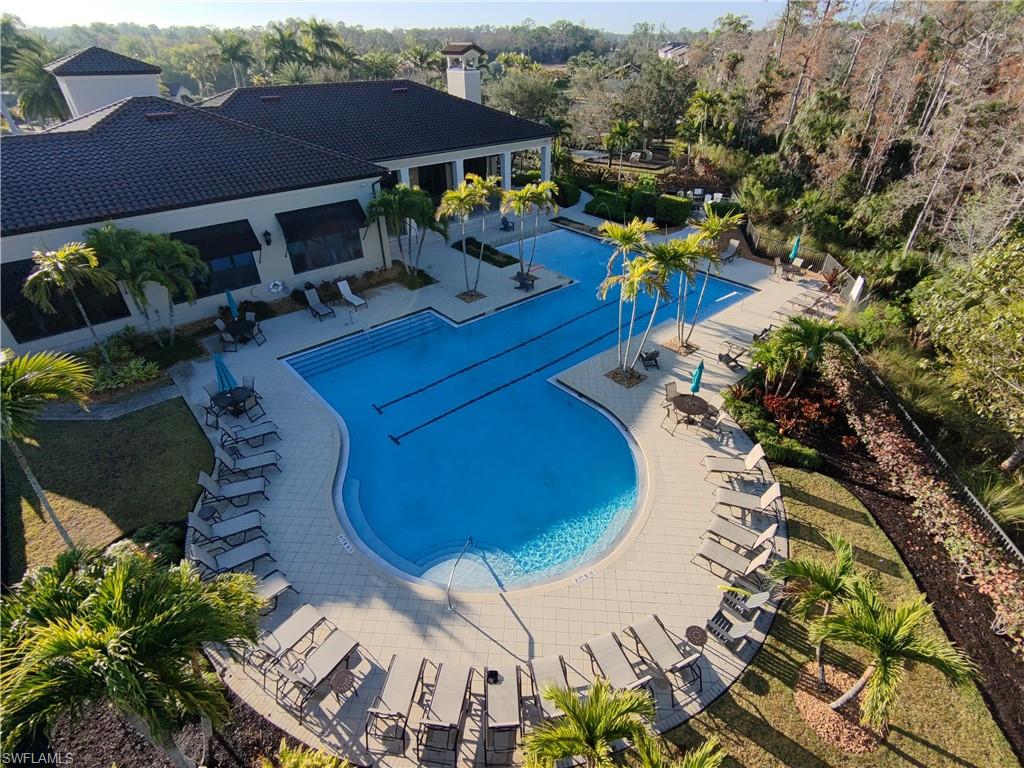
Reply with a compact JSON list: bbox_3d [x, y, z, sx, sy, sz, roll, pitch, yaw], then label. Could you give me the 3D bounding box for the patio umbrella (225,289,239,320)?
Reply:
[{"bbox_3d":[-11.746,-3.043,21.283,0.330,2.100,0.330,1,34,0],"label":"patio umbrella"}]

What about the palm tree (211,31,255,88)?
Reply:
[{"bbox_3d":[-28.568,-30.640,53.778,4.800,12.000,4.800,-15,37,-20],"label":"palm tree"}]

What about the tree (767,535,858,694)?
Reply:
[{"bbox_3d":[6.205,4.809,10.696,1.950,2.750,2.000,1,34,0],"label":"tree"}]

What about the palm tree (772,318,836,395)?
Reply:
[{"bbox_3d":[10.657,-0.874,18.742,2.500,3.150,2.500,1,34,0],"label":"palm tree"}]

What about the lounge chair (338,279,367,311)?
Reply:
[{"bbox_3d":[-7.830,-4.310,24.680,1.580,1.020,0.660,29,44,35],"label":"lounge chair"}]

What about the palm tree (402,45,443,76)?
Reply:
[{"bbox_3d":[-9.956,-32.098,57.069,4.900,10.600,4.900,-5,34,-7],"label":"palm tree"}]

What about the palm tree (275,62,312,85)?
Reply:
[{"bbox_3d":[-23.659,-30.717,56.282,4.500,8.900,4.500,1,34,0],"label":"palm tree"}]

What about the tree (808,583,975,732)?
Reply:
[{"bbox_3d":[6.581,5.066,9.053,2.230,3.200,2.230,1,34,0],"label":"tree"}]

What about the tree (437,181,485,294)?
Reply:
[{"bbox_3d":[-2.568,-7.405,26.192,2.500,5.800,2.400,0,34,0],"label":"tree"}]

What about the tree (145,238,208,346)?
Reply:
[{"bbox_3d":[-13.802,-3.858,20.962,2.500,4.500,2.500,-24,41,-30],"label":"tree"}]

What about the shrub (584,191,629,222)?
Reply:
[{"bbox_3d":[7.380,-13.913,39.037,3.400,1.600,1.350,28,43,34],"label":"shrub"}]

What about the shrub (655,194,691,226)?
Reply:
[{"bbox_3d":[11.948,-12.993,37.592,2.350,1.850,1.100,9,35,12],"label":"shrub"}]

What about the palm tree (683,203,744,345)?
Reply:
[{"bbox_3d":[7.734,-4.190,20.269,2.120,5.870,2.120,1,34,0],"label":"palm tree"}]

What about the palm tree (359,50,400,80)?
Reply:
[{"bbox_3d":[-14.754,-32.277,58.395,4.800,10.700,4.800,0,34,0],"label":"palm tree"}]

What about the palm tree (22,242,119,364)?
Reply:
[{"bbox_3d":[-15.756,-2.827,18.685,2.610,4.780,2.610,1,34,0],"label":"palm tree"}]

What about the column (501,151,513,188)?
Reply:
[{"bbox_3d":[-0.484,-16.030,40.037,0.700,4.500,0.660,-26,42,-33],"label":"column"}]

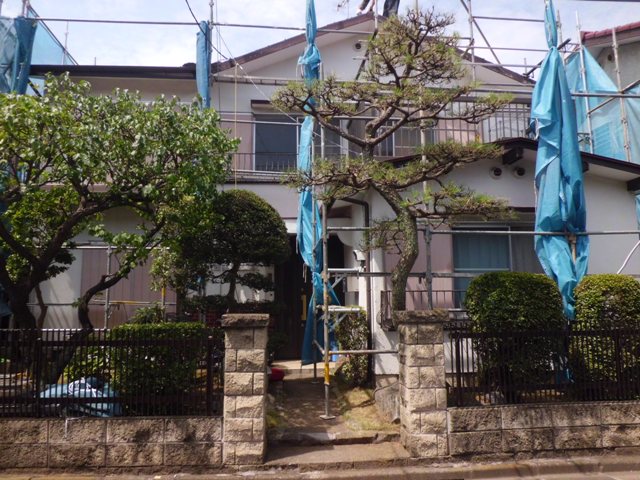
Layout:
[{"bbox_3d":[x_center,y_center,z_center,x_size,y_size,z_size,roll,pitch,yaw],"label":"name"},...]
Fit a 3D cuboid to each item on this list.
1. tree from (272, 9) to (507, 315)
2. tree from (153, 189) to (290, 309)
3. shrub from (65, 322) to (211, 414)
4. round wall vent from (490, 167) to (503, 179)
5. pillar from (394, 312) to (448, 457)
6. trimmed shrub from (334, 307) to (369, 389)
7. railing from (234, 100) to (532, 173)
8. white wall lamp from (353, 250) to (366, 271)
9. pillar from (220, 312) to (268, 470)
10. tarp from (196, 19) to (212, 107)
[{"bbox_3d":[0.774,-0.467,5.593,2.400,4.630,2.100,0,-7,-6],"label":"tree"},{"bbox_3d":[-1.280,0.598,6.578,1.650,2.610,1.600,0,-7,-6],"label":"tree"},{"bbox_3d":[-1.815,1.310,4.832,1.280,0.940,0.750,0,-7,-6],"label":"shrub"},{"bbox_3d":[2.627,-1.008,7.105,0.170,0.170,0.080,0,-7,-6],"label":"round wall vent"},{"bbox_3d":[0.946,1.315,4.504,0.400,1.290,0.400,0,-7,-6],"label":"pillar"},{"bbox_3d":[0.402,1.378,6.129,0.440,1.000,0.450,0,-7,-6],"label":"trimmed shrub"},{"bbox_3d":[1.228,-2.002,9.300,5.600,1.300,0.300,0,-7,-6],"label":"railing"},{"bbox_3d":[0.527,0.273,6.412,0.200,0.260,0.140,3,-8,-30],"label":"white wall lamp"},{"bbox_3d":[-0.684,1.306,4.352,0.400,1.280,0.400,0,-7,-6],"label":"pillar"},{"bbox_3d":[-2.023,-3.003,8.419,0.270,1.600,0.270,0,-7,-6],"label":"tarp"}]

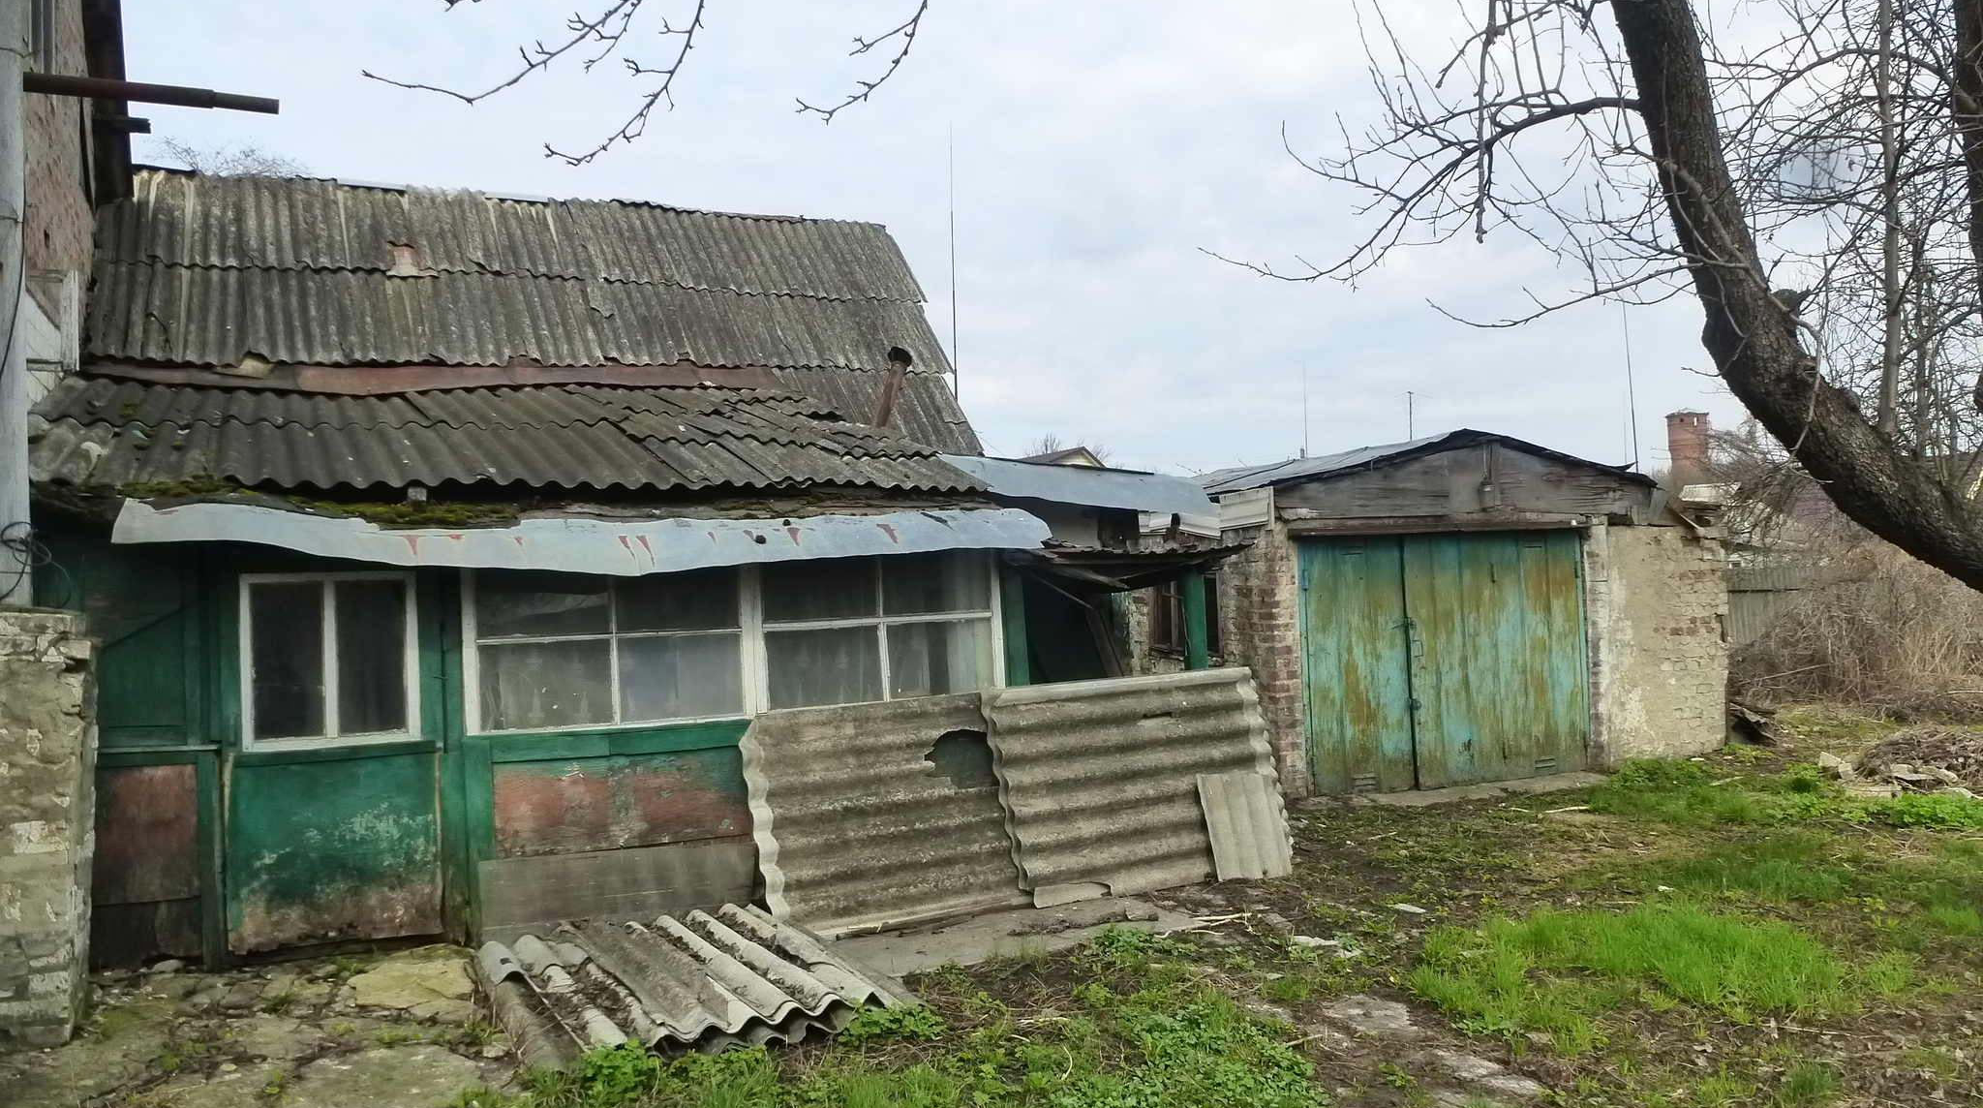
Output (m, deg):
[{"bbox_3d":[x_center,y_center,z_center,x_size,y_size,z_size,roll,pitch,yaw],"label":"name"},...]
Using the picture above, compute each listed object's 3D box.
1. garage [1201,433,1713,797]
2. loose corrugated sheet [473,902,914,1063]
[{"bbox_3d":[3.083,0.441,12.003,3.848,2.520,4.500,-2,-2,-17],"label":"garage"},{"bbox_3d":[-1.250,1.630,5.514,1.320,0.190,1.680,-1,-2,-26],"label":"loose corrugated sheet"}]

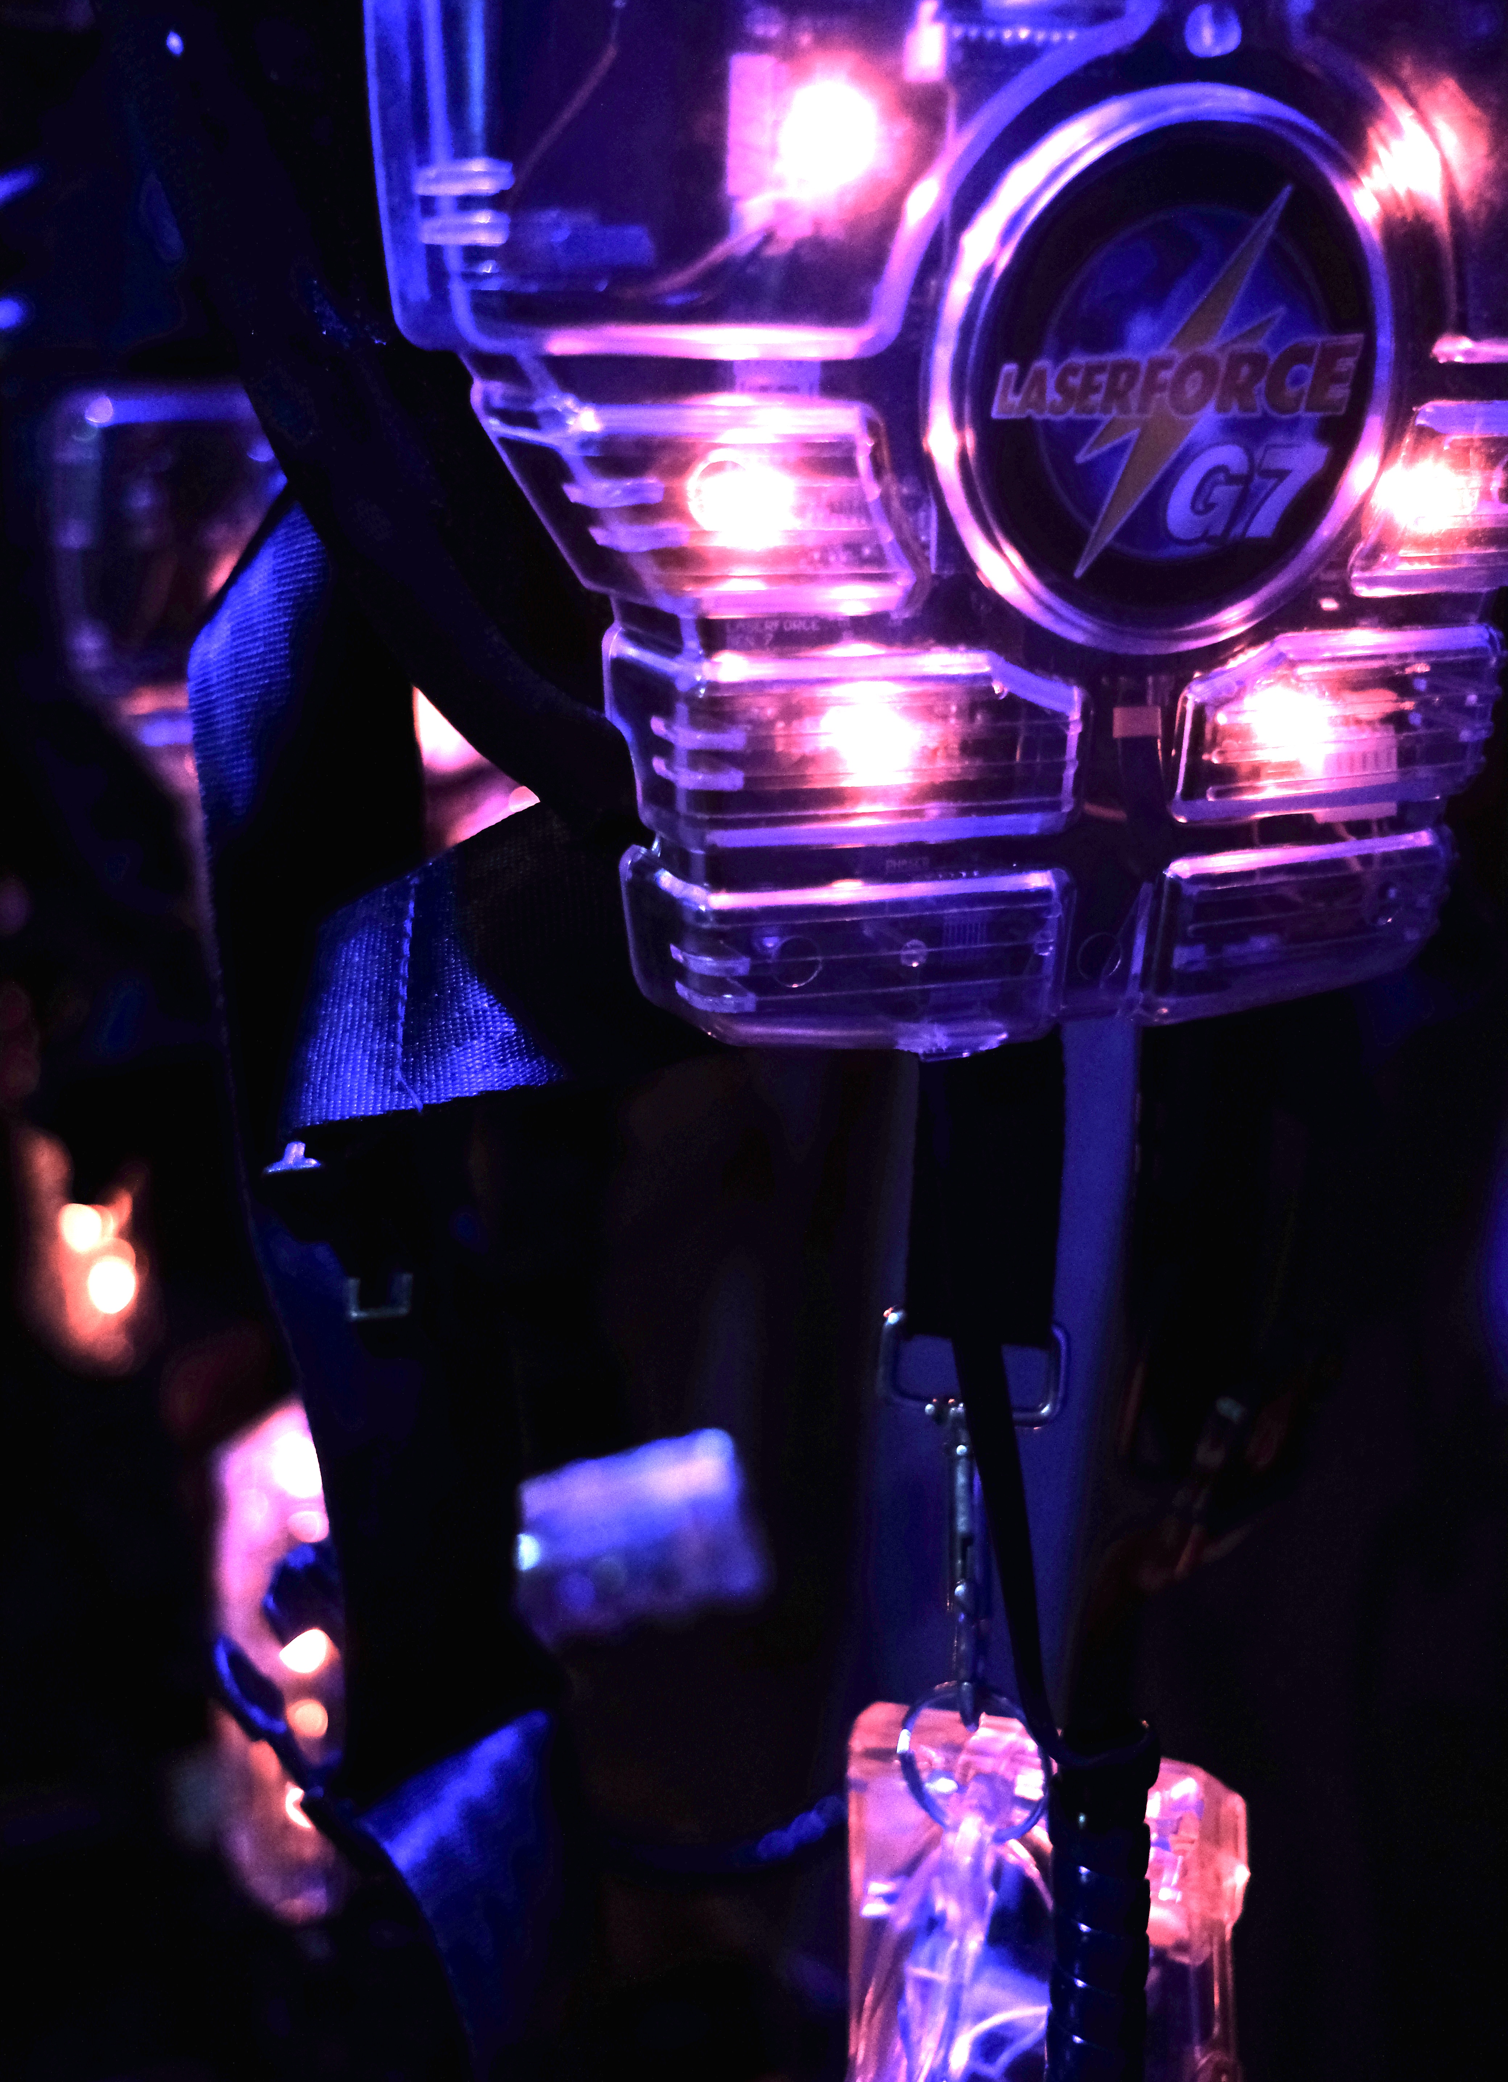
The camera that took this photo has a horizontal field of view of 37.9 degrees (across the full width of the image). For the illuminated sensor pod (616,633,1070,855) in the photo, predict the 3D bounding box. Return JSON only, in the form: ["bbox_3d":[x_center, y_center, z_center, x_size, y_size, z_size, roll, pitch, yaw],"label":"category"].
[{"bbox_3d":[0.014,-0.050,0.351,0.067,0.029,0.035,-5,18,-15],"label":"illuminated sensor pod"}]

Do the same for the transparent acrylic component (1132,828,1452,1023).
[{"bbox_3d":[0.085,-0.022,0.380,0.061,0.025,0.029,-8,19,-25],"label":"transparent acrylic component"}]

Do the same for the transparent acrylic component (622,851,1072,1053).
[{"bbox_3d":[0.014,-0.017,0.363,0.064,0.025,0.034,-5,18,-15],"label":"transparent acrylic component"}]

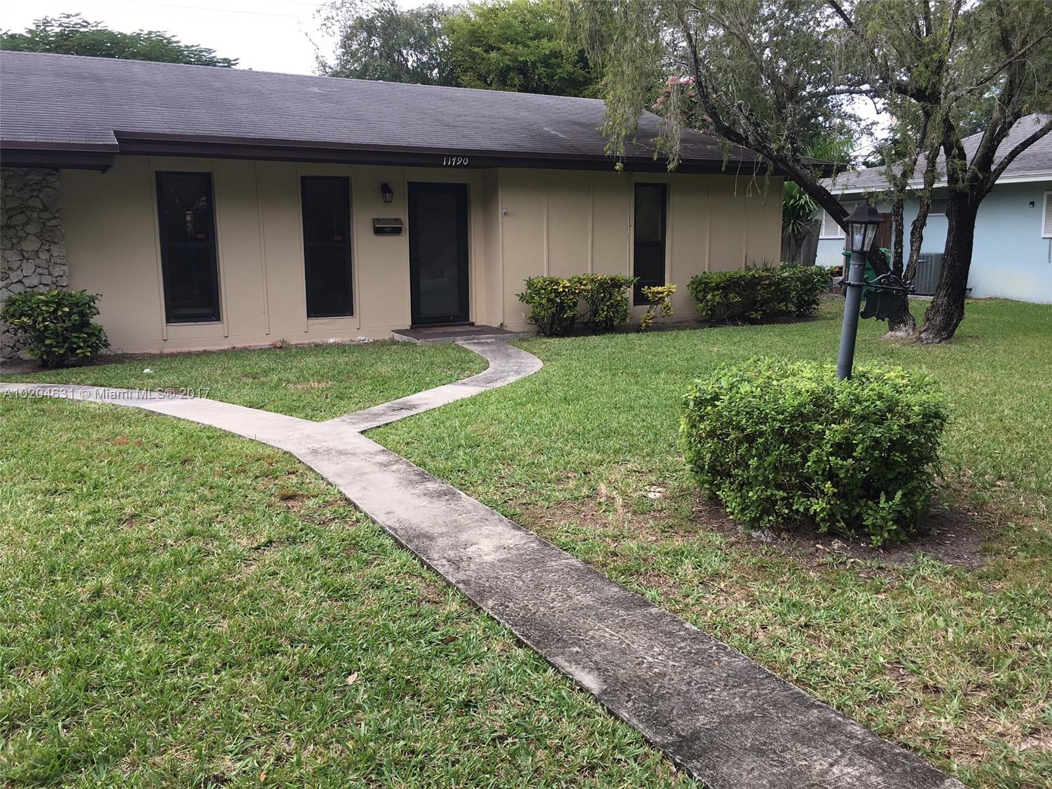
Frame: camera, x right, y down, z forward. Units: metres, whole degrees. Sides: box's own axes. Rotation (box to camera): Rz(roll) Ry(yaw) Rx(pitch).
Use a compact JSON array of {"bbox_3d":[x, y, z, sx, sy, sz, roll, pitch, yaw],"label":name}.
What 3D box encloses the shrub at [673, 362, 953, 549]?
[{"bbox_3d":[1.581,0.246,4.929,1.380,0.720,1.320,2,9,18],"label":"shrub"}]

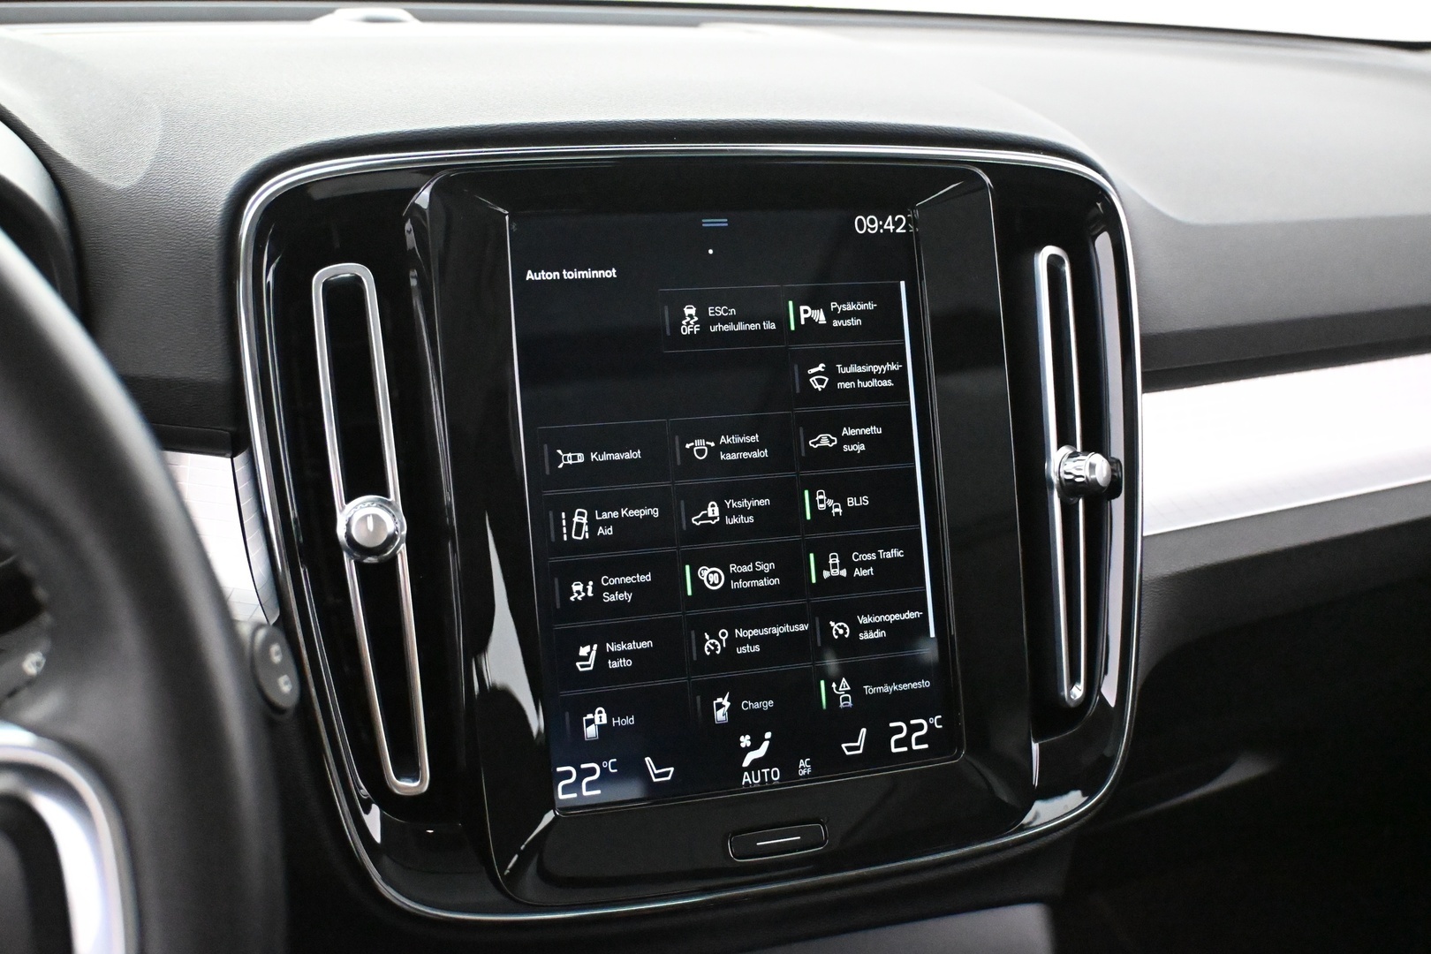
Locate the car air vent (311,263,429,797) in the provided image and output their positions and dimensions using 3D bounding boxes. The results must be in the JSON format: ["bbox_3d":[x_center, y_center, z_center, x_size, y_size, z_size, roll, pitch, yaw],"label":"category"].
[{"bbox_3d":[-0.097,0.015,0.446,0.018,0.153,0.012,-7,0,-6],"label":"car air vent"}]

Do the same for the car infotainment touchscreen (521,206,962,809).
[{"bbox_3d":[0.007,0.006,0.485,0.135,0.179,0.010,-4,-1,-18],"label":"car infotainment touchscreen"}]

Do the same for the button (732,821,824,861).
[{"bbox_3d":[0.018,0.113,0.475,0.032,0.009,0.006,-4,-19,-18],"label":"button"}]

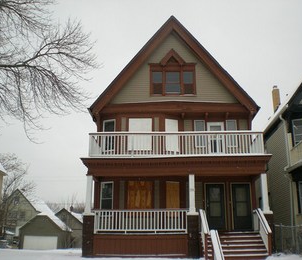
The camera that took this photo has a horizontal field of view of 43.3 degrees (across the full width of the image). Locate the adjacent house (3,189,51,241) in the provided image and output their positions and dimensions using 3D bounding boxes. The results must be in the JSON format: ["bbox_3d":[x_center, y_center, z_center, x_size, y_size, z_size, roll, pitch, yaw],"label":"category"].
[{"bbox_3d":[-23.452,17.011,72.812,8.400,10.200,12.500,-1,-15,2],"label":"adjacent house"}]

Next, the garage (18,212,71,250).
[{"bbox_3d":[-14.862,14.707,54.509,6.400,4.600,6.400,-1,-15,2],"label":"garage"}]

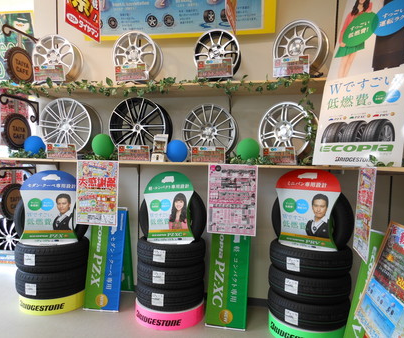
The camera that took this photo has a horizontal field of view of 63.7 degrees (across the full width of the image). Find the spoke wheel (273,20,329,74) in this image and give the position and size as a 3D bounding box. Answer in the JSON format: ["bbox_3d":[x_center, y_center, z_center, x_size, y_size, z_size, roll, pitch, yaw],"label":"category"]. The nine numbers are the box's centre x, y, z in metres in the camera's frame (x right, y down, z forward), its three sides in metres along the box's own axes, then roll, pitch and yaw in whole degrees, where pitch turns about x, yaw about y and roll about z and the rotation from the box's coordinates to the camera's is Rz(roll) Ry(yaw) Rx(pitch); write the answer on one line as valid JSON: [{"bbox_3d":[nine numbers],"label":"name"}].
[{"bbox_3d":[0.797,-0.974,2.633,0.393,0.393,0.190,4,6,37],"label":"spoke wheel"}]

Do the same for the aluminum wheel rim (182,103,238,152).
[{"bbox_3d":[0.071,-0.299,2.663,0.432,0.432,0.205,2,1,12],"label":"aluminum wheel rim"}]

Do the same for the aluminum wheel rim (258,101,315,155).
[{"bbox_3d":[0.708,-0.318,2.667,0.437,0.437,0.190,4,7,35],"label":"aluminum wheel rim"}]

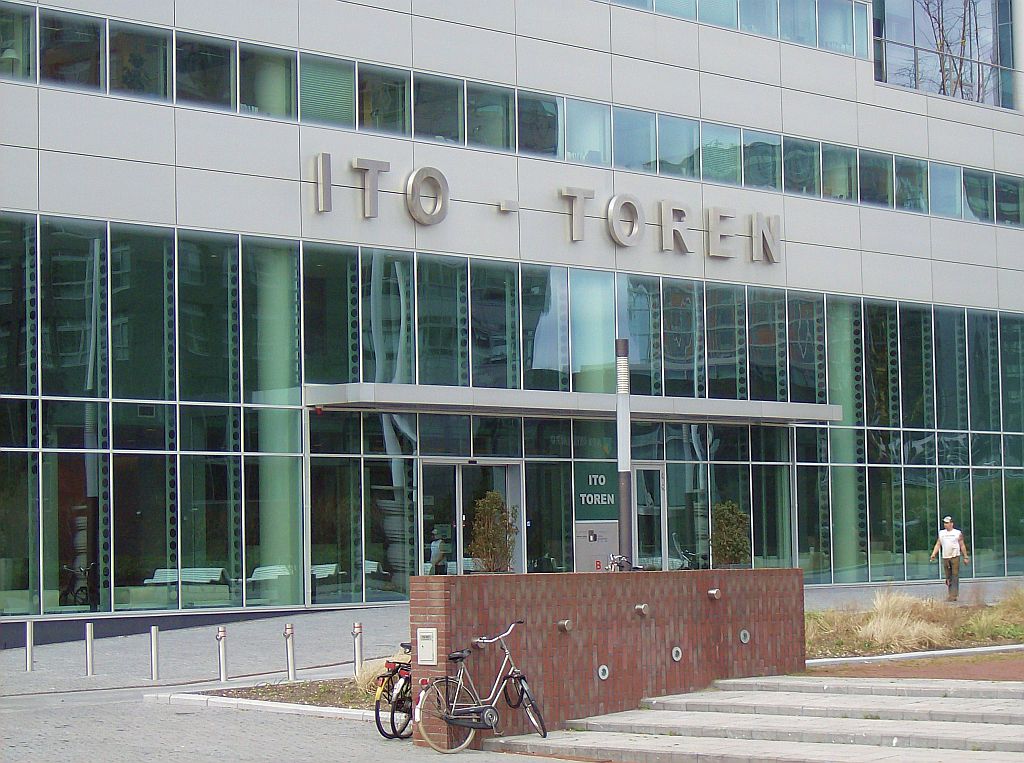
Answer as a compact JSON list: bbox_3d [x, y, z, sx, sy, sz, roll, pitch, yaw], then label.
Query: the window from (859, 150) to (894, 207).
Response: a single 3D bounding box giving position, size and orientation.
[{"bbox_3d":[9.641,-5.315,66.373,0.100,1.468,1.548,-5,-5,43],"label":"window"}]

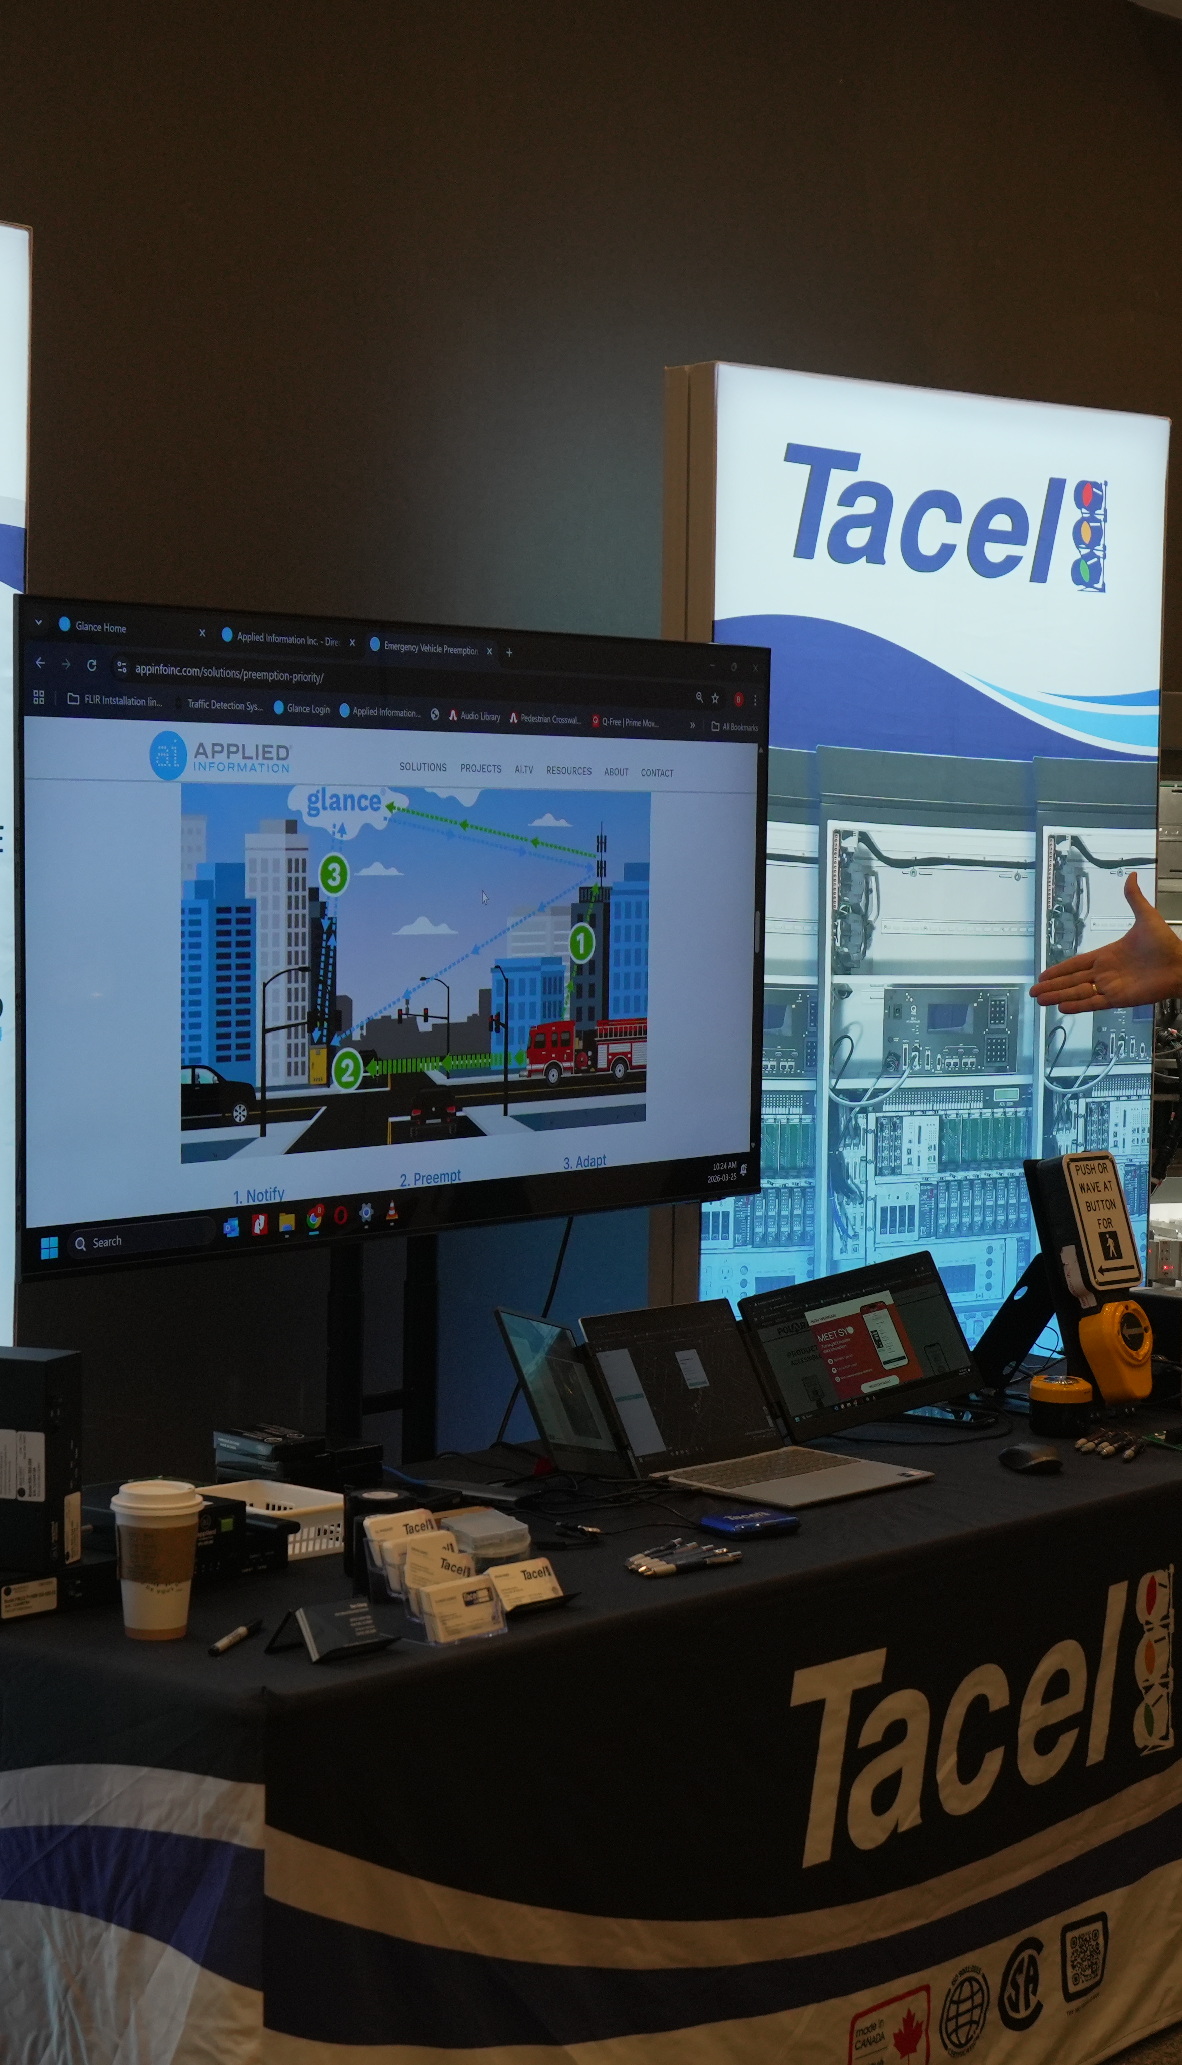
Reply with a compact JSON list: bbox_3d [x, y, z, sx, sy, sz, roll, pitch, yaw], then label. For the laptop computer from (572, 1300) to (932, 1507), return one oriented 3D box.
[{"bbox_3d":[0.211,0.468,4.244,0.338,0.201,0.304,4,4,40],"label":"laptop computer"}]

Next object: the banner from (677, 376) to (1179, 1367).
[{"bbox_3d":[0.538,0.091,5.549,1.009,2.265,0.130,-2,4,-37],"label":"banner"}]

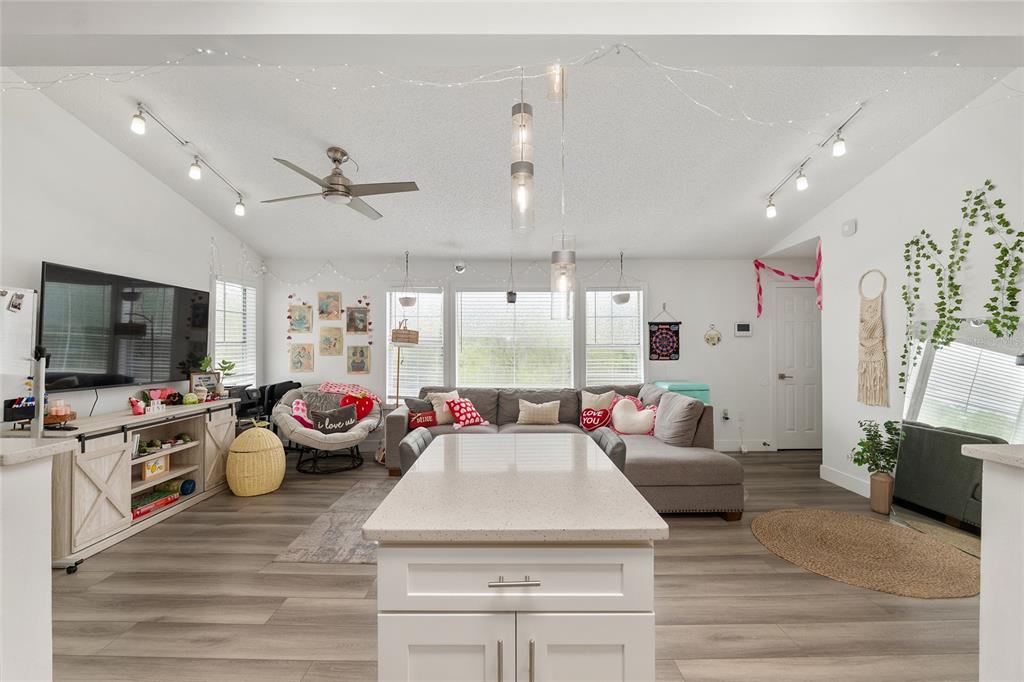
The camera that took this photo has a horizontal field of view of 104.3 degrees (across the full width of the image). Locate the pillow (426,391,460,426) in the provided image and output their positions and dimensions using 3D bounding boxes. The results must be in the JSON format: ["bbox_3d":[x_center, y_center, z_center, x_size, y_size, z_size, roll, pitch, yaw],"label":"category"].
[{"bbox_3d":[-0.790,0.755,4.500,0.420,0.420,0.150,0,-18,-5],"label":"pillow"}]

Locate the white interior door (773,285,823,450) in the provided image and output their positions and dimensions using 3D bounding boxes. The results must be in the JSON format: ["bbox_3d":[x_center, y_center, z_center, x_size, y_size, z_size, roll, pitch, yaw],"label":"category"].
[{"bbox_3d":[3.645,0.347,5.030,0.610,2.045,0.050,0,0,0],"label":"white interior door"}]

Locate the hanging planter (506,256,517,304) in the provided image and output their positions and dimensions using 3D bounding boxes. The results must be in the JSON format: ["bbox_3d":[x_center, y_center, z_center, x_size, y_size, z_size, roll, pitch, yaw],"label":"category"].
[{"bbox_3d":[-0.002,-0.738,4.830,0.115,0.580,0.115,0,0,0],"label":"hanging planter"}]

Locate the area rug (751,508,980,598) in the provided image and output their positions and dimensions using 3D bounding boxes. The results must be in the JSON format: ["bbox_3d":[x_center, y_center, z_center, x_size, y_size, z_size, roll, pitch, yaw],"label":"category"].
[{"bbox_3d":[2.270,1.327,2.610,1.210,0.015,1.210,0,-1,0],"label":"area rug"}]

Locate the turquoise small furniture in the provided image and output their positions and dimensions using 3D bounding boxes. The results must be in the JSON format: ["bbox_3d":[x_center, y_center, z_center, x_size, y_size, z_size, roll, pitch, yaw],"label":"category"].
[{"bbox_3d":[2.000,0.933,4.670,0.480,0.850,0.420,0,-1,0],"label":"turquoise small furniture"}]

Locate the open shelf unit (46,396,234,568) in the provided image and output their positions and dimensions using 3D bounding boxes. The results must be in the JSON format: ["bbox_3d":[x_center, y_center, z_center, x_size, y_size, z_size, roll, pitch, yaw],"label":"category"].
[{"bbox_3d":[-2.910,0.978,3.200,0.420,0.800,1.520,0,0,0],"label":"open shelf unit"}]

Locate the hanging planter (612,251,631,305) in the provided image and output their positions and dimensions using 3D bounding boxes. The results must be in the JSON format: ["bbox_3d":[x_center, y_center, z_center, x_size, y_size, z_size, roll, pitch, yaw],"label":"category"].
[{"bbox_3d":[1.320,-0.766,4.800,0.215,0.650,0.210,0,-1,0],"label":"hanging planter"}]

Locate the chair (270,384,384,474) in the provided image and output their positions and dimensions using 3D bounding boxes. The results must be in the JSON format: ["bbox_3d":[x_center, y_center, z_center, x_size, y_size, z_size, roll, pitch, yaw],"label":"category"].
[{"bbox_3d":[-2.060,0.950,4.430,1.100,0.860,1.020,0,0,-23],"label":"chair"}]

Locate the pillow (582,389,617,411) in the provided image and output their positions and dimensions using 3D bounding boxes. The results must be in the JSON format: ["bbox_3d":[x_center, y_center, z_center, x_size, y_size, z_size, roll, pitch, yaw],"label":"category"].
[{"bbox_3d":[0.918,0.690,4.230,0.400,0.380,0.130,0,-19,0],"label":"pillow"}]

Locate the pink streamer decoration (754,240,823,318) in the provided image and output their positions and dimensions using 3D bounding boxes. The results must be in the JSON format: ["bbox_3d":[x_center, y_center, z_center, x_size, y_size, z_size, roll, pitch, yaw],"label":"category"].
[{"bbox_3d":[3.100,-0.645,4.500,0.130,0.750,1.000,0,0,0],"label":"pink streamer decoration"}]

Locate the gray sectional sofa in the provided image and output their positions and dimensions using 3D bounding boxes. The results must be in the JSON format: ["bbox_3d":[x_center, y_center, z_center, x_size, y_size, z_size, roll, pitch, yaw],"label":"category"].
[{"bbox_3d":[0.235,0.914,3.900,2.990,0.870,1.930,0,-1,0],"label":"gray sectional sofa"}]

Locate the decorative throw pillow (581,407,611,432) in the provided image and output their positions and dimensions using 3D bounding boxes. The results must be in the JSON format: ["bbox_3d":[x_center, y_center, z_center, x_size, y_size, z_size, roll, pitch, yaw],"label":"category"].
[{"bbox_3d":[0.845,0.783,3.980,0.310,0.260,0.110,0,-21,0],"label":"decorative throw pillow"}]

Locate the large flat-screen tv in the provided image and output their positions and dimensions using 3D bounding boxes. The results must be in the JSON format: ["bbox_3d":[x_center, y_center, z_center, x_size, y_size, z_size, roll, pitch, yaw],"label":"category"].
[{"bbox_3d":[-2.965,-0.068,3.200,0.060,0.825,1.430,1,-1,-1],"label":"large flat-screen tv"}]

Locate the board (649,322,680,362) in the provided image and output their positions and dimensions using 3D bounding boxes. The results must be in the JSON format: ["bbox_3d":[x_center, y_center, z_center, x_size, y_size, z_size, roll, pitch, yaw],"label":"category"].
[{"bbox_3d":[1.925,0.005,4.995,0.415,0.485,0.025,0,0,0],"label":"board"}]

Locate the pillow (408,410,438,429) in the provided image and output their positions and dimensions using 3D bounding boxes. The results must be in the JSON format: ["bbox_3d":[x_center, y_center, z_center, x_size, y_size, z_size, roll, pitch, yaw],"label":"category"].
[{"bbox_3d":[-0.920,0.808,4.100,0.330,0.200,0.110,0,-19,-28],"label":"pillow"}]

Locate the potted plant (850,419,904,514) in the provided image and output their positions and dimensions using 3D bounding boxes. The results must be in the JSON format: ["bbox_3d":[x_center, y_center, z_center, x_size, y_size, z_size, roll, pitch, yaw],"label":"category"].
[{"bbox_3d":[2.830,0.975,3.100,0.380,0.730,0.340,0,-1,0],"label":"potted plant"}]

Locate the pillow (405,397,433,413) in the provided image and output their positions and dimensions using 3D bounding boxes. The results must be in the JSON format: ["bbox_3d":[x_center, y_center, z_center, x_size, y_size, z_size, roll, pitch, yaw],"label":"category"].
[{"bbox_3d":[-1.005,0.790,4.420,0.370,0.330,0.130,0,-15,-20],"label":"pillow"}]

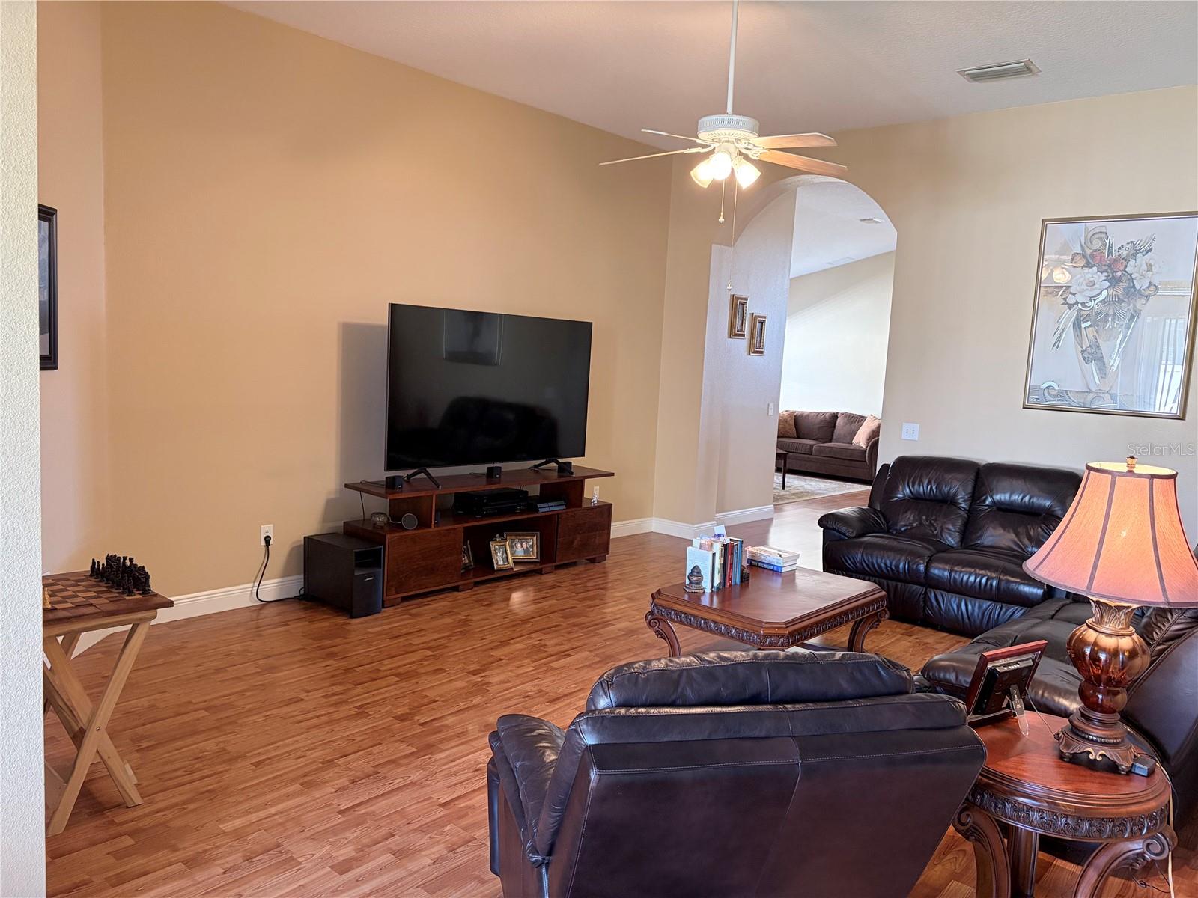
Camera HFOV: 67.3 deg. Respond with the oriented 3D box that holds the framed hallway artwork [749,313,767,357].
[{"bbox_3d":[1.488,-1.066,8.432,0.037,0.379,0.242,8,8,41],"label":"framed hallway artwork"}]

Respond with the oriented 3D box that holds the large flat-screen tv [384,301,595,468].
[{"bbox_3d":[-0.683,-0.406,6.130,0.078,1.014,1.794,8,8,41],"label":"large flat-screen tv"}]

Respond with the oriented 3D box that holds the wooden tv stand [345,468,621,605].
[{"bbox_3d":[-0.752,0.534,6.181,0.468,0.674,2.025,8,8,41],"label":"wooden tv stand"}]

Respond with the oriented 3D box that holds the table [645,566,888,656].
[{"bbox_3d":[0.834,0.908,4.388,0.718,0.468,1.108,8,8,41],"label":"table"}]

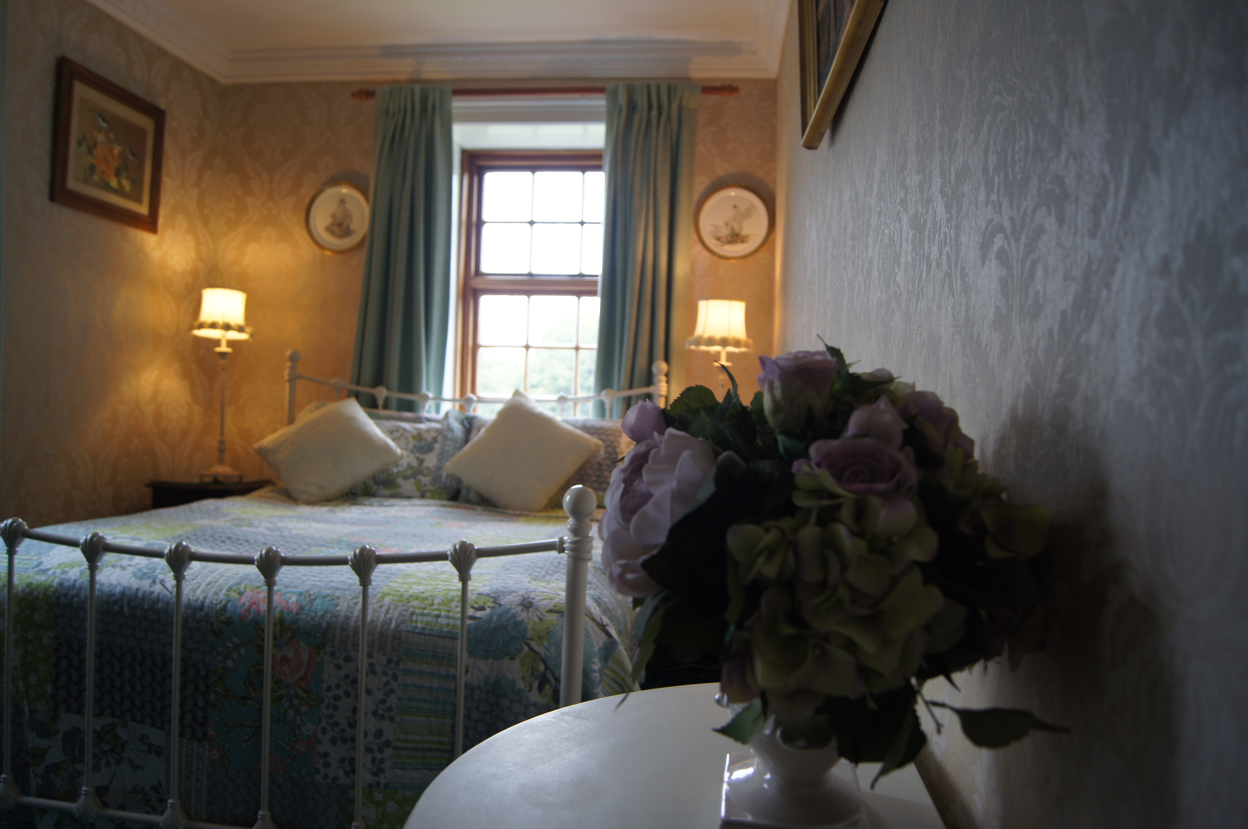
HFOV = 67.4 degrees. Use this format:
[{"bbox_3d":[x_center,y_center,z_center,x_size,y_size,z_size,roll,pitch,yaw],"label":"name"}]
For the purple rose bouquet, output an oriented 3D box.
[{"bbox_3d":[0.141,0.100,0.640,0.300,0.290,0.275,2,2,7],"label":"purple rose bouquet"}]

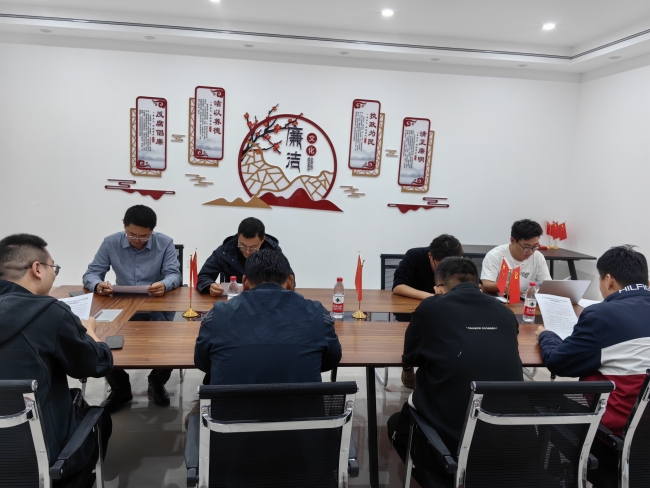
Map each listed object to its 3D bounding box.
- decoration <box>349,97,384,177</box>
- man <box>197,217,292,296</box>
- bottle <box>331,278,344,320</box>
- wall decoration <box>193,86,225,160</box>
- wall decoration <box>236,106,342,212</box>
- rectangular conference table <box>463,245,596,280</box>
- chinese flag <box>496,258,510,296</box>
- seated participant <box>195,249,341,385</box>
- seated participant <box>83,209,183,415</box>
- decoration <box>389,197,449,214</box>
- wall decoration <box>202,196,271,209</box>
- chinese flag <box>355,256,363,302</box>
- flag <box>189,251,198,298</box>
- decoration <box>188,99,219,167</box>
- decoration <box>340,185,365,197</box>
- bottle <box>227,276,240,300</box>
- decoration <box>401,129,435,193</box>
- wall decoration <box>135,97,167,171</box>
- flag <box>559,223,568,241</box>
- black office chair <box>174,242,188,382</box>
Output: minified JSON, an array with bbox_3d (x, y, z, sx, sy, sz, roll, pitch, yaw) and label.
[{"bbox_3d":[0.480,-1.218,5.859,0.391,0.866,0.040,3,9,-5],"label":"decoration"},{"bbox_3d":[-0.540,0.406,3.477,0.630,1.210,0.800,2,10,-8],"label":"man"},{"bbox_3d":[0.082,0.294,2.804,0.065,0.230,0.065,3,10,-4],"label":"bottle"},{"bbox_3d":[-1.260,-1.308,5.519,0.315,0.773,0.030,1,9,-7],"label":"wall decoration"},{"bbox_3d":[-0.362,-0.985,5.834,1.245,1.177,0.045,3,9,-5],"label":"wall decoration"},{"bbox_3d":[2.198,0.457,5.861,1.424,0.758,0.717,1,9,-7],"label":"rectangular conference table"},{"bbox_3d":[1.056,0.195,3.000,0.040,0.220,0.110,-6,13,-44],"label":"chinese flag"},{"bbox_3d":[-0.234,0.632,2.079,0.570,1.270,0.760,2,10,-9],"label":"seated participant"},{"bbox_3d":[-1.266,0.376,3.388,0.620,1.300,0.640,2,10,-11],"label":"seated participant"},{"bbox_3d":[1.114,-0.457,6.040,0.742,0.201,0.030,3,9,-5],"label":"decoration"},{"bbox_3d":[-0.977,-0.476,5.668,0.770,0.130,0.030,3,10,-4],"label":"wall decoration"},{"bbox_3d":[0.199,0.196,2.916,0.042,0.233,0.200,3,9,-5],"label":"chinese flag"},{"bbox_3d":[-0.714,0.167,2.759,0.042,0.236,0.200,3,9,-5],"label":"flag"},{"bbox_3d":[-1.319,-1.210,5.522,0.335,0.720,0.030,3,10,-4],"label":"decoration"},{"bbox_3d":[0.327,-0.610,5.959,0.301,0.129,0.025,3,9,-5],"label":"decoration"},{"bbox_3d":[-0.513,0.296,2.837,0.065,0.232,0.065,1,9,-7],"label":"bottle"},{"bbox_3d":[1.080,-0.956,5.873,0.343,0.707,0.030,1,9,-7],"label":"decoration"},{"bbox_3d":[-1.934,-1.225,5.683,0.337,0.793,0.035,3,9,-5],"label":"wall decoration"},{"bbox_3d":[2.859,-0.147,6.079,0.110,0.210,0.040,1,9,-7],"label":"flag"},{"bbox_3d":[-1.346,0.502,3.879,0.591,0.954,0.586,1,9,-7],"label":"black office chair"}]

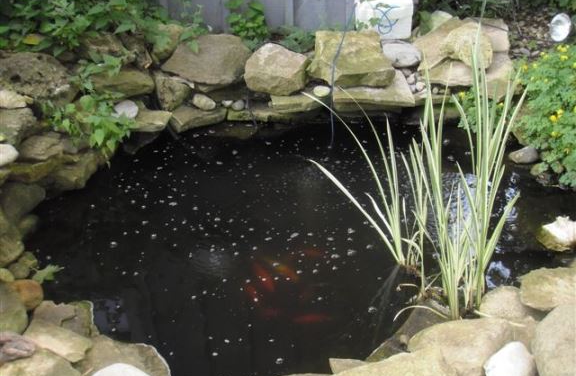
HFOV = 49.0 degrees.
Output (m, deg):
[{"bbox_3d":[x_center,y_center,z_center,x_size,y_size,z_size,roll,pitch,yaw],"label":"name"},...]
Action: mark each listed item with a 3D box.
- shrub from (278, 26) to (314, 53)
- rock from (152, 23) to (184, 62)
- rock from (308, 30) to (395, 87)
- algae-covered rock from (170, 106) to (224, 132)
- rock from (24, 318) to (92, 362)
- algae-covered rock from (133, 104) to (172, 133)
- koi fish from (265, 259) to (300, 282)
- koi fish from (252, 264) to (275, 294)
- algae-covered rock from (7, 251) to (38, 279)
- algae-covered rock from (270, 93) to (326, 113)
[{"bbox_3d":[0.044,-1.015,4.320,0.280,0.210,0.210,-1,24,0],"label":"shrub"},{"bbox_3d":[-0.756,-0.910,4.000,0.196,0.206,0.185,-8,27,-13],"label":"rock"},{"bbox_3d":[0.400,-0.815,3.987,0.484,0.237,0.371,-1,26,0],"label":"rock"},{"bbox_3d":[-0.532,-0.418,3.716,0.288,0.082,0.185,-15,30,-27],"label":"algae-covered rock"},{"bbox_3d":[-0.684,0.457,1.883,0.201,0.052,0.113,12,29,25],"label":"rock"},{"bbox_3d":[-0.787,-0.391,3.594,0.250,0.075,0.170,-9,31,-13],"label":"algae-covered rock"},{"bbox_3d":[-0.023,0.350,2.685,0.190,0.058,0.050,25,39,37],"label":"koi fish"},{"bbox_3d":[-0.087,0.330,2.329,0.060,0.065,0.200,-9,25,-18],"label":"koi fish"},{"bbox_3d":[-0.924,0.271,2.208,0.100,0.080,0.100,-1,24,0],"label":"algae-covered rock"},{"bbox_3d":[0.059,-0.530,3.917,0.340,0.080,0.220,-1,24,0],"label":"algae-covered rock"}]

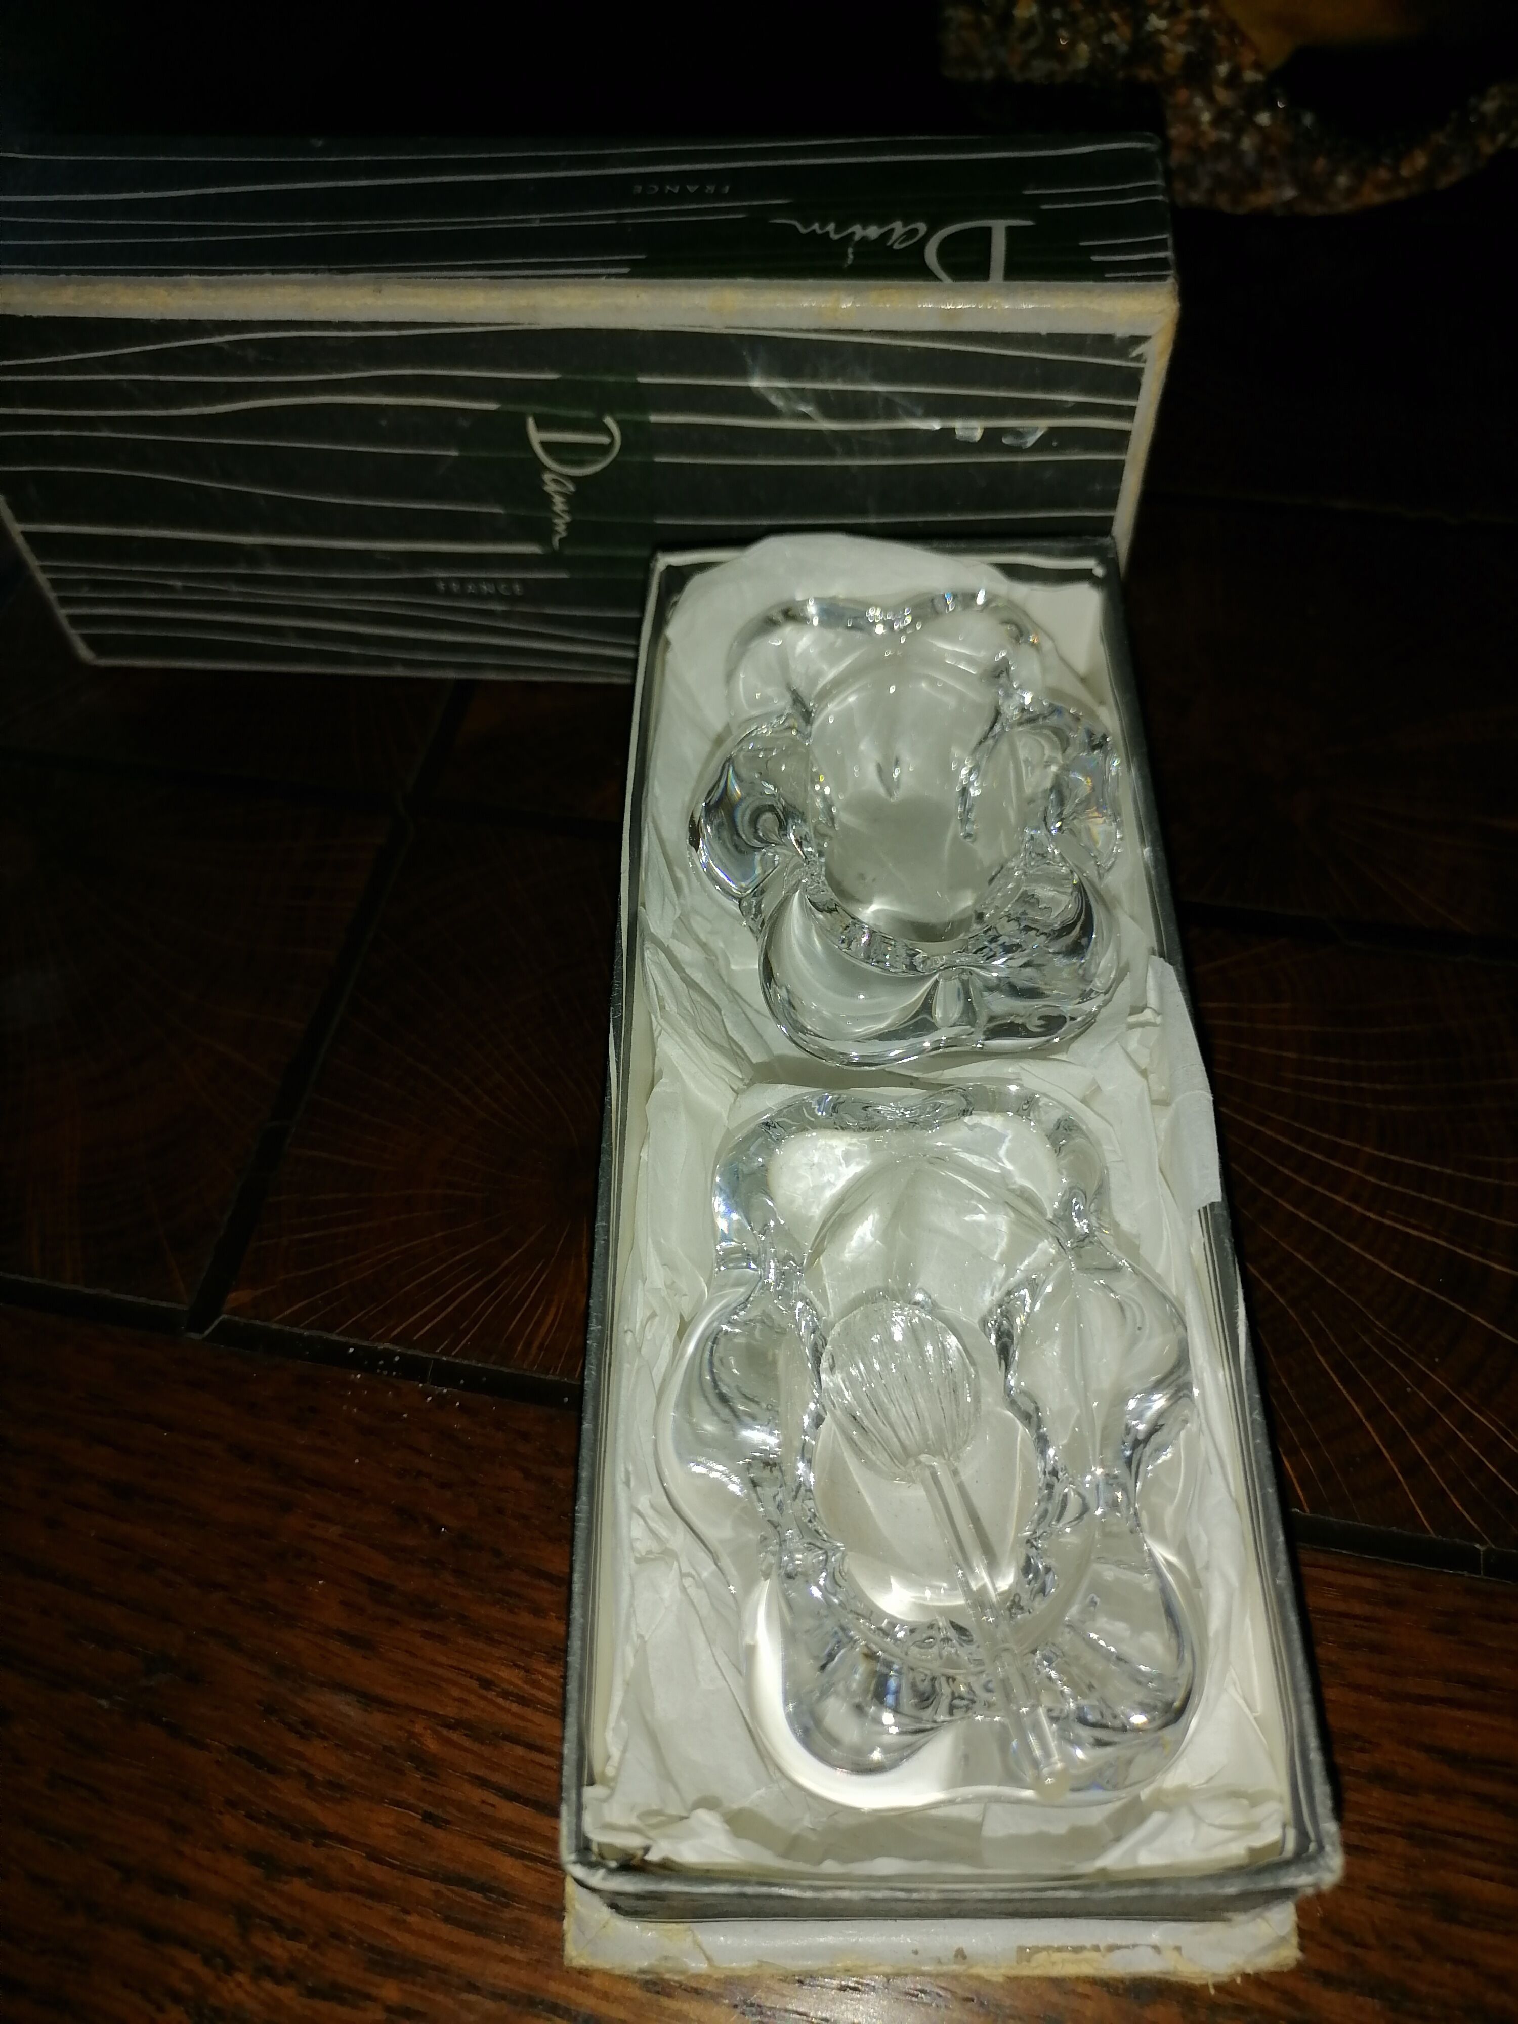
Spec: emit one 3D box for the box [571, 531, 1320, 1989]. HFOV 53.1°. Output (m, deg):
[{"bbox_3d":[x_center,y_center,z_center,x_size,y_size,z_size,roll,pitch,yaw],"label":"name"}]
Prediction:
[{"bbox_3d":[0.022,0.018,0.238,0.089,0.051,0.218,-1,58,2],"label":"box"}]

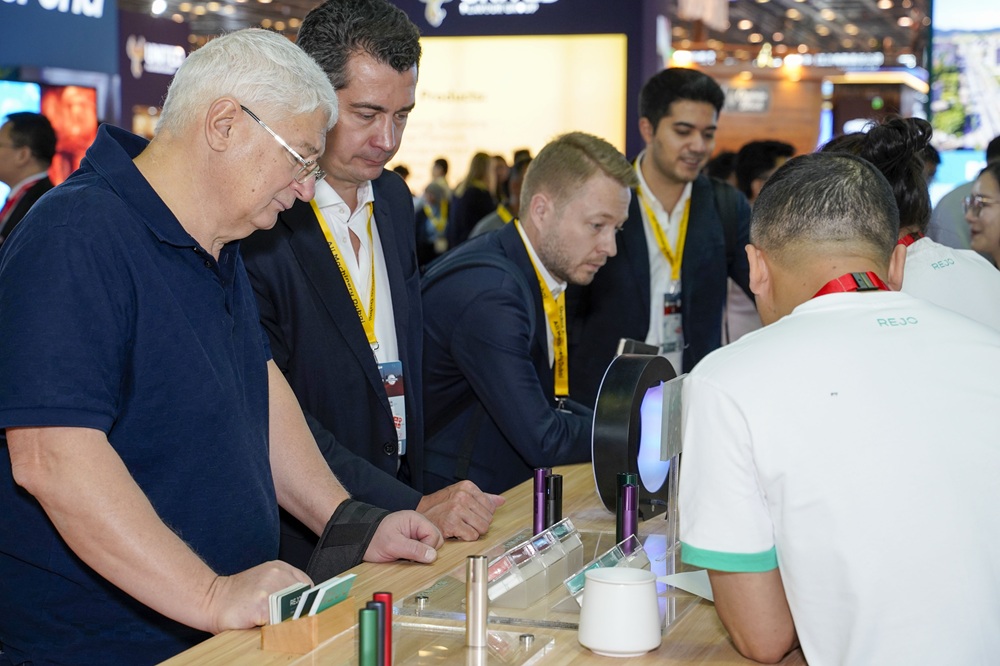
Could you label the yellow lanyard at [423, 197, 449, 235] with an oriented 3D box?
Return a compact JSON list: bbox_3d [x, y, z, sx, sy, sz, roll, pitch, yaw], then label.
[{"bbox_3d":[-0.532,-0.993,15.000,0.200,0.330,0.140,1,5,9],"label":"yellow lanyard"}]

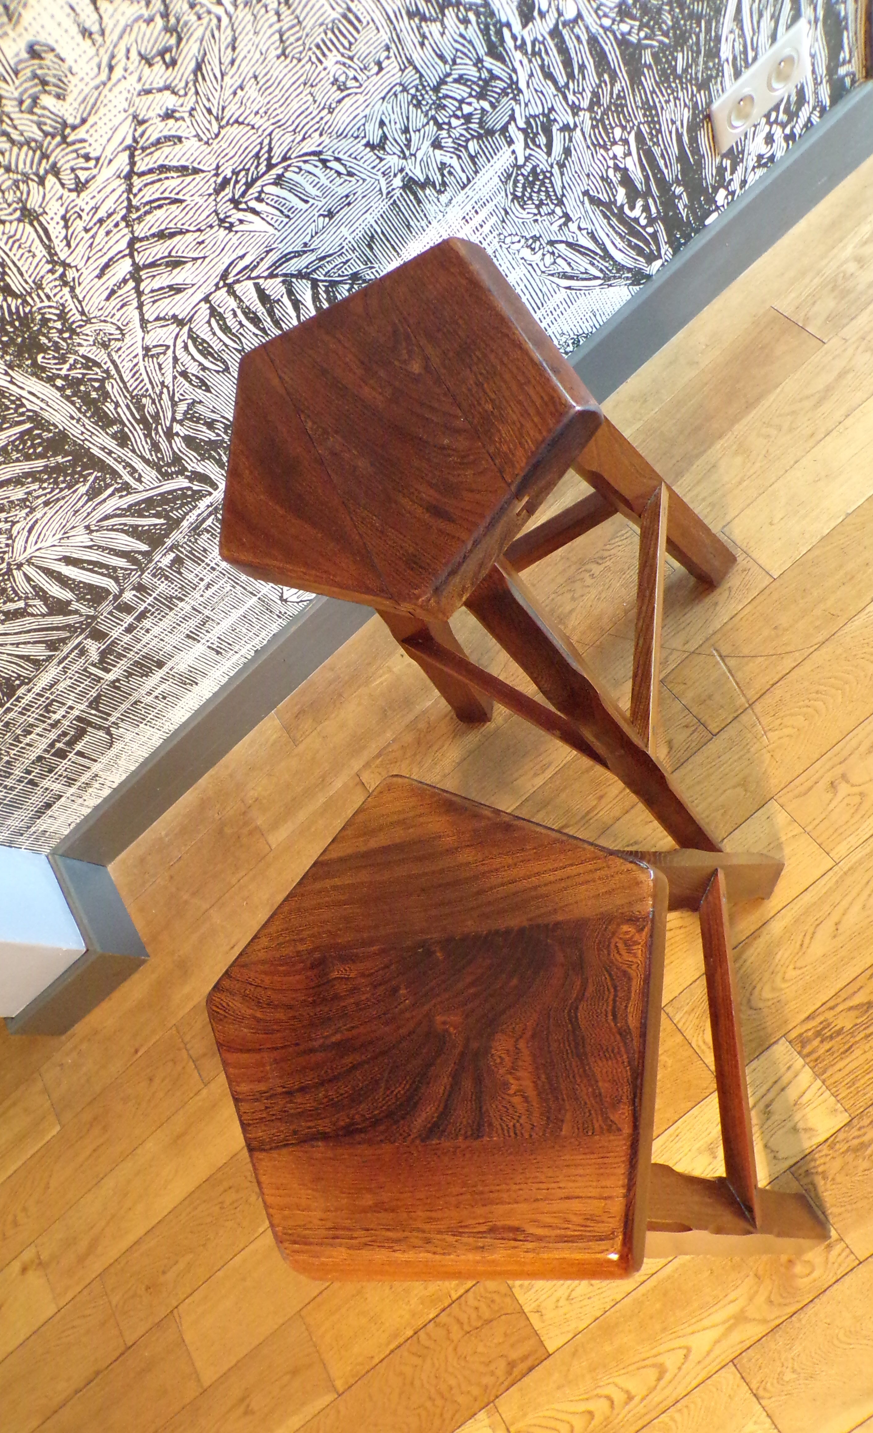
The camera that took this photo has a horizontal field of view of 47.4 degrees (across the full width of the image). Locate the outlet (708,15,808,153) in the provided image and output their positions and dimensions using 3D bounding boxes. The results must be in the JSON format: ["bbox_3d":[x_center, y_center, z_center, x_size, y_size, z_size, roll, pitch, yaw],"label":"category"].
[{"bbox_3d":[0.439,-0.857,1.354,0.154,0.078,0.012,-42,60,8],"label":"outlet"}]

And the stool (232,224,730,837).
[{"bbox_3d":[0.130,-0.080,1.105,0.480,0.780,0.420,-28,63,16],"label":"stool"}]

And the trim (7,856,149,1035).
[{"bbox_3d":[-0.650,0.396,1.715,0.218,0.122,0.206,-42,60,8],"label":"trim"}]

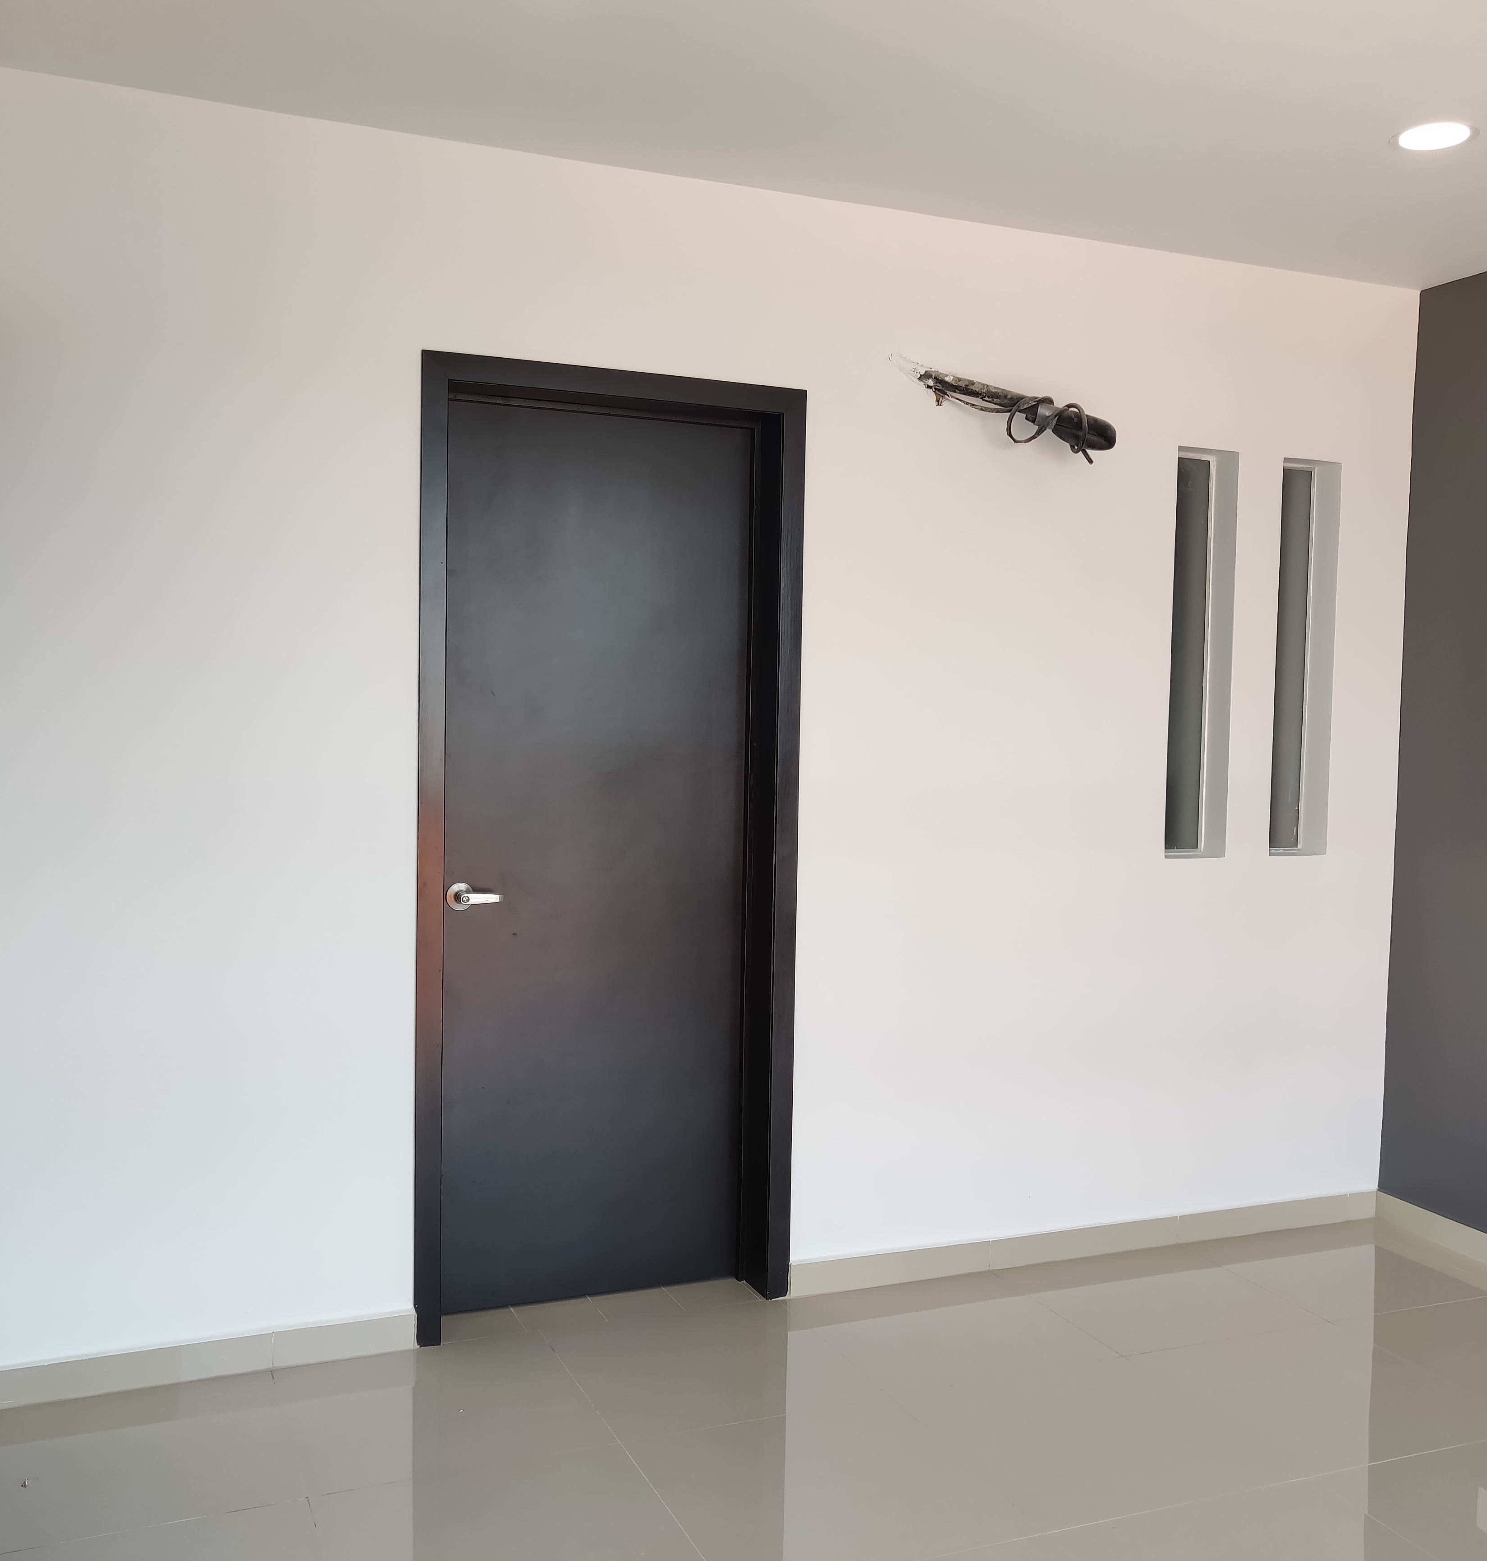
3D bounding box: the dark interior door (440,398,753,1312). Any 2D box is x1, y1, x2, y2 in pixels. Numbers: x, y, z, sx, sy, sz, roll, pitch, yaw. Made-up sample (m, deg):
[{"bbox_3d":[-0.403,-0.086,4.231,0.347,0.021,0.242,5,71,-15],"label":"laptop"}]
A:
[{"bbox_3d":[-0.351,0.193,3.670,0.777,2.146,0.040,0,3,-23],"label":"dark interior door"}]

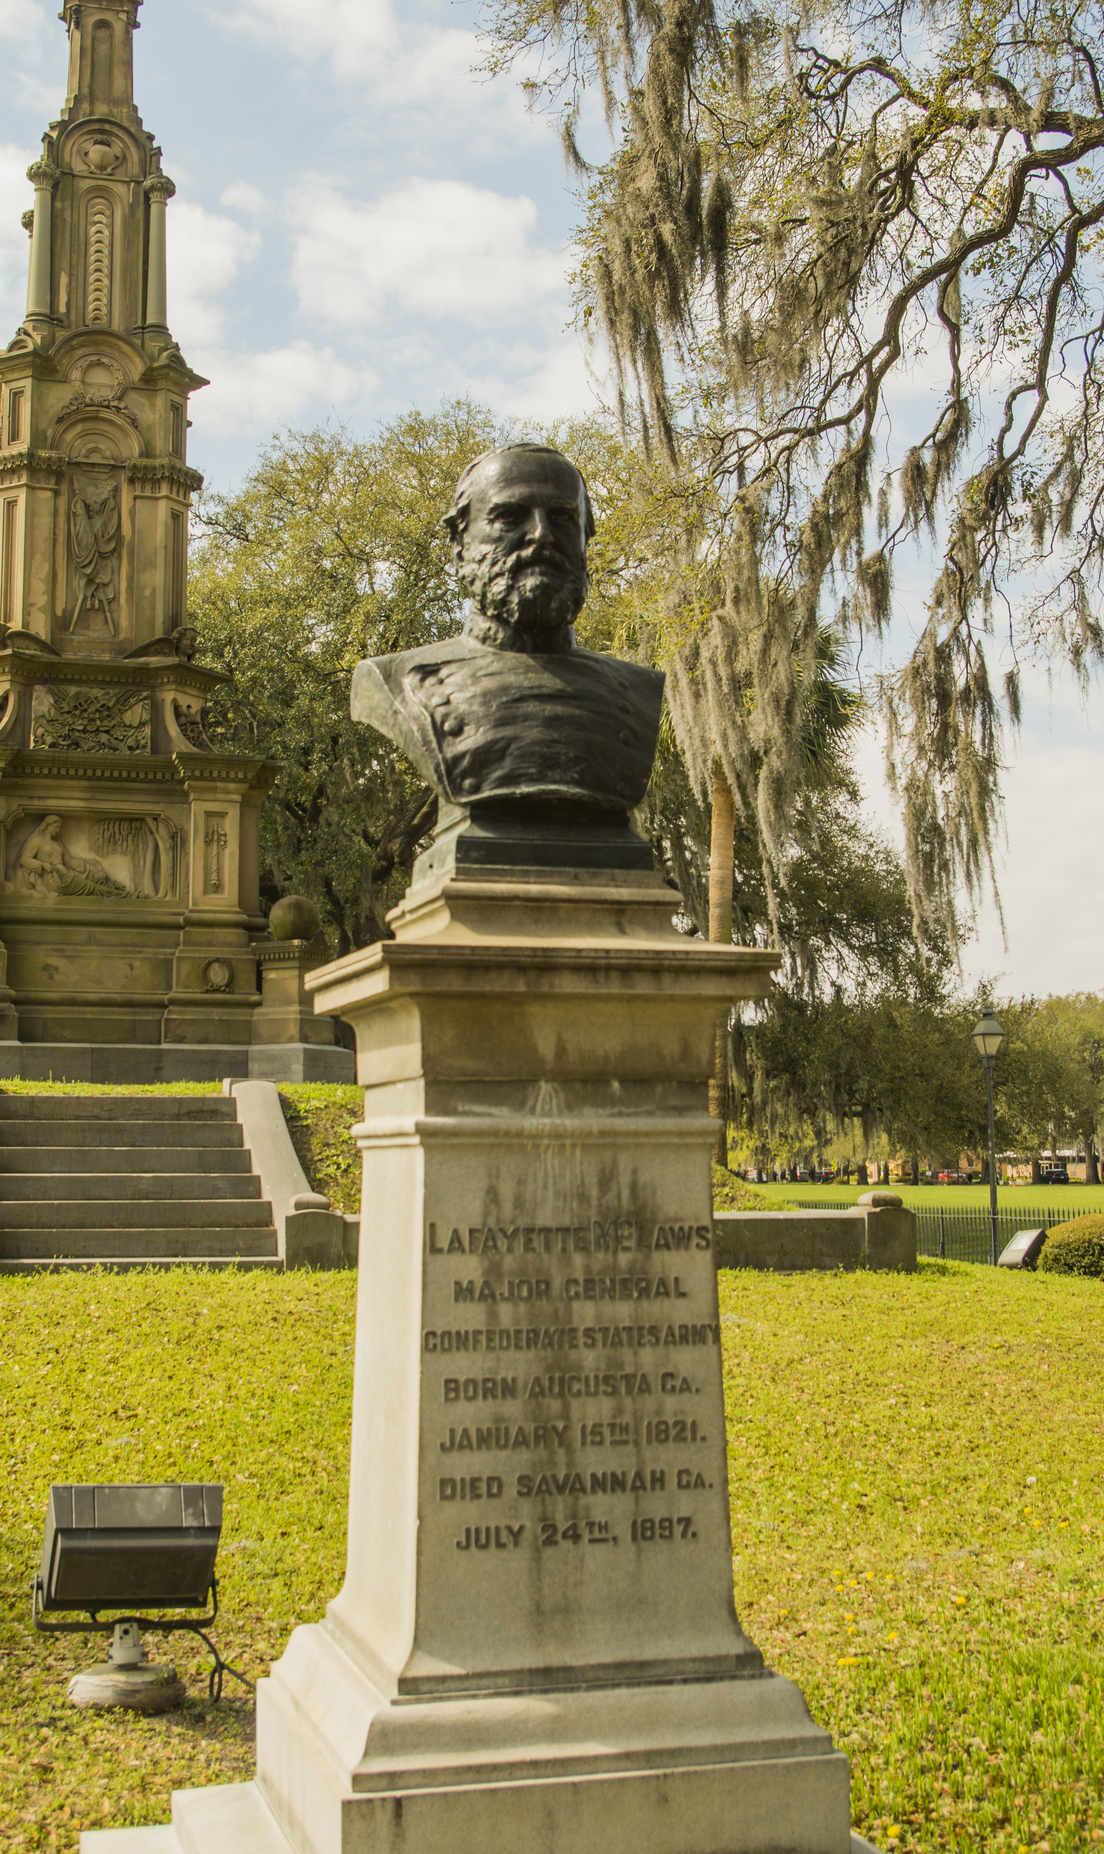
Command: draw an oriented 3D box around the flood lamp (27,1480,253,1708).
[{"bbox_3d":[-0.996,1.560,5.101,0.450,0.512,0.330,1,-6,-14],"label":"flood lamp"}]

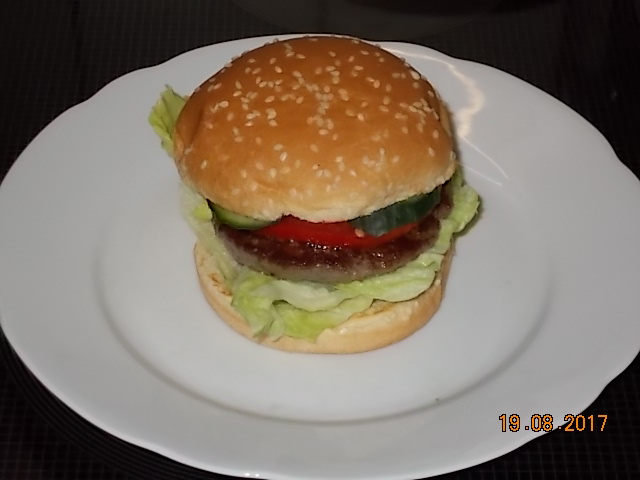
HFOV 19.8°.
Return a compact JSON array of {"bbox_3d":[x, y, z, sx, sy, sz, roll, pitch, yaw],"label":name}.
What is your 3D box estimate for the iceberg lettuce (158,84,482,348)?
[{"bbox_3d":[0.000,-0.013,0.716,0.127,0.054,0.110,2,42,0],"label":"iceberg lettuce"}]

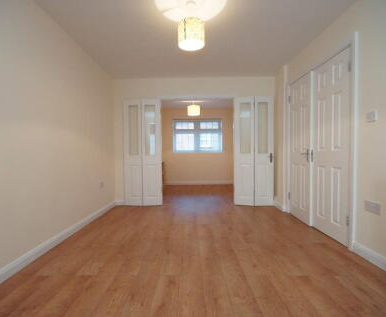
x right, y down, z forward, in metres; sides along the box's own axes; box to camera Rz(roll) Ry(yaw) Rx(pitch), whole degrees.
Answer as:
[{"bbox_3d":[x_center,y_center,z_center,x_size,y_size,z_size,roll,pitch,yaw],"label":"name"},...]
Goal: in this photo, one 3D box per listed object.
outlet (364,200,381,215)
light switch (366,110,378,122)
[{"bbox_3d":[1.592,0.436,1.757,0.014,0.088,0.150,0,2,-2],"label":"outlet"},{"bbox_3d":[1.583,-0.375,1.756,0.028,0.088,0.086,0,2,-2],"label":"light switch"}]

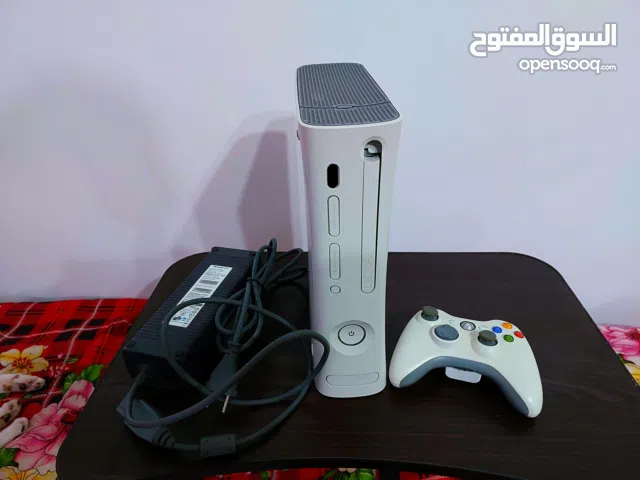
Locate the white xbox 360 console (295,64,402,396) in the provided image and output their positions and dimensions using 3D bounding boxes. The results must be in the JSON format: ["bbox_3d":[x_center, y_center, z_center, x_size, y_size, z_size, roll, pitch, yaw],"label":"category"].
[{"bbox_3d":[0.024,-0.022,0.506,0.082,0.309,0.259,-3,32,-1],"label":"white xbox 360 console"}]

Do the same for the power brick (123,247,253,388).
[{"bbox_3d":[-0.156,0.095,0.572,0.075,0.055,0.215,6,33,13],"label":"power brick"}]

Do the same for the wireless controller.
[{"bbox_3d":[0.170,0.128,0.494,0.154,0.059,0.107,8,34,16],"label":"wireless controller"}]

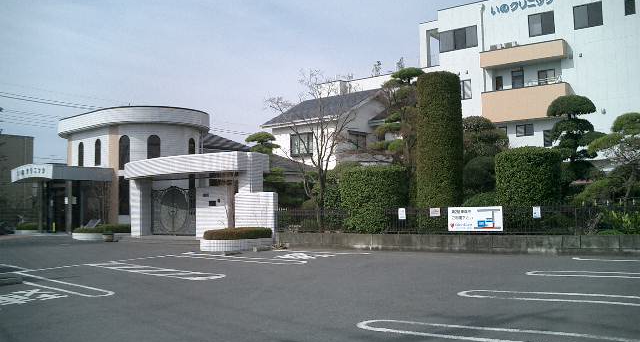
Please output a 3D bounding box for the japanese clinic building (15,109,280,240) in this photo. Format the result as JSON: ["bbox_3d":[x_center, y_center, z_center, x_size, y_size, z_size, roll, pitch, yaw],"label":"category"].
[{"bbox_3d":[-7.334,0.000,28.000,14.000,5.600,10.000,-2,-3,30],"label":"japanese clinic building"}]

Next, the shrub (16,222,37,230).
[{"bbox_3d":[-13.108,2.465,29.000,1.000,0.420,0.850,-2,-3,23],"label":"shrub"}]

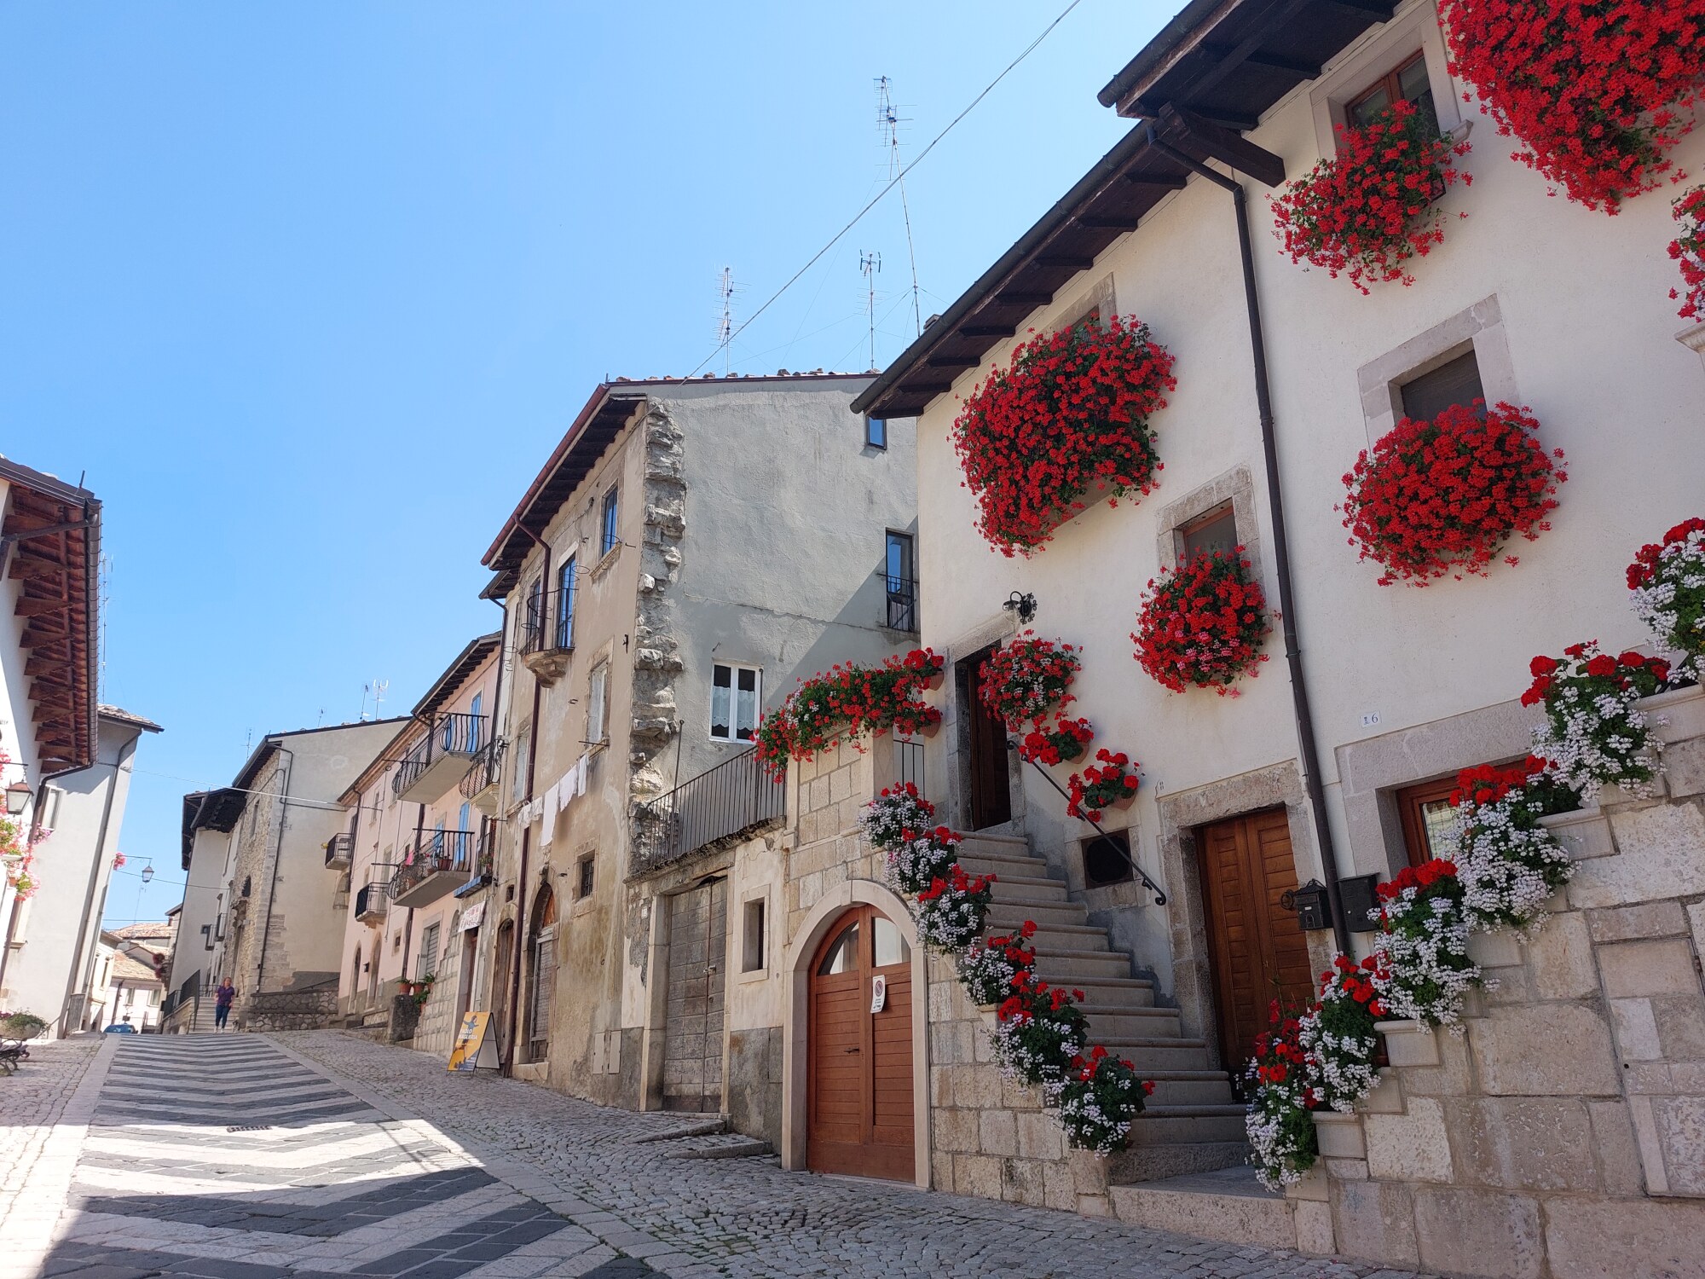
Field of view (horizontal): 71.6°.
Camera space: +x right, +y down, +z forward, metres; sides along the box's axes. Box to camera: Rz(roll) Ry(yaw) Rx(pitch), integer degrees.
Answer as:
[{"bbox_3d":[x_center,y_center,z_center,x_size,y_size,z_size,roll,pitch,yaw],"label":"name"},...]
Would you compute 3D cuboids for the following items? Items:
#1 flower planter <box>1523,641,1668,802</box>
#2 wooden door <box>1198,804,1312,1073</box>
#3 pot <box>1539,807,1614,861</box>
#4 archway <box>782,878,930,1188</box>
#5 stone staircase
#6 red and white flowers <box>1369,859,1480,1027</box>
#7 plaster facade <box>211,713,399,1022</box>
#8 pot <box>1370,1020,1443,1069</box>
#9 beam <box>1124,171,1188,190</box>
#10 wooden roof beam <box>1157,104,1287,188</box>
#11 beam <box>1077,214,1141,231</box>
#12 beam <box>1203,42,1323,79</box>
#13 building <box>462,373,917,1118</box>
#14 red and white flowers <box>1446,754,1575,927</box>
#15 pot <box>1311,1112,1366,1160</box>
[{"bbox_3d":[3.093,0.341,4.915,0.380,0.580,0.450,11,-23,-27],"label":"flower planter"},{"bbox_3d":[3.024,2.336,8.704,0.100,2.040,1.040,11,-23,-27],"label":"wooden door"},{"bbox_3d":[3.150,0.853,5.062,0.240,0.200,0.305,11,-23,-27],"label":"pot"},{"bbox_3d":[0.093,3.116,9.618,0.300,2.291,2.213,12,-24,-29],"label":"archway"},{"bbox_3d":[1.525,2.521,8.811,1.220,2.610,2.600,11,-23,-27],"label":"stone staircase"},{"bbox_3d":[2.611,1.388,5.416,0.480,0.760,0.450,12,-24,-29],"label":"red and white flowers"},{"bbox_3d":[-20.137,9.914,46.973,6.500,10.900,9.500,12,-23,-29],"label":"plaster facade"},{"bbox_3d":[2.680,1.921,5.591,0.240,0.185,0.320,11,-23,-27],"label":"pot"},{"bbox_3d":[2.719,-4.112,10.598,0.710,0.125,0.095,-8,-14,-32],"label":"beam"},{"bbox_3d":[3.001,-3.947,9.486,1.220,0.220,0.140,12,-23,-28],"label":"wooden roof beam"},{"bbox_3d":[2.402,-3.908,11.139,0.710,0.125,0.095,-8,-14,-32],"label":"beam"},{"bbox_3d":[2.930,-4.160,8.433,1.292,0.120,0.120,-9,-12,-35],"label":"beam"},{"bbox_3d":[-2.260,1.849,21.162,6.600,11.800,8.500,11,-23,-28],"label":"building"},{"bbox_3d":[2.872,0.895,5.144,0.360,0.660,0.390,11,-23,-27],"label":"red and white flowers"},{"bbox_3d":[2.420,2.394,5.709,0.260,0.200,0.300,12,-24,-29],"label":"pot"}]

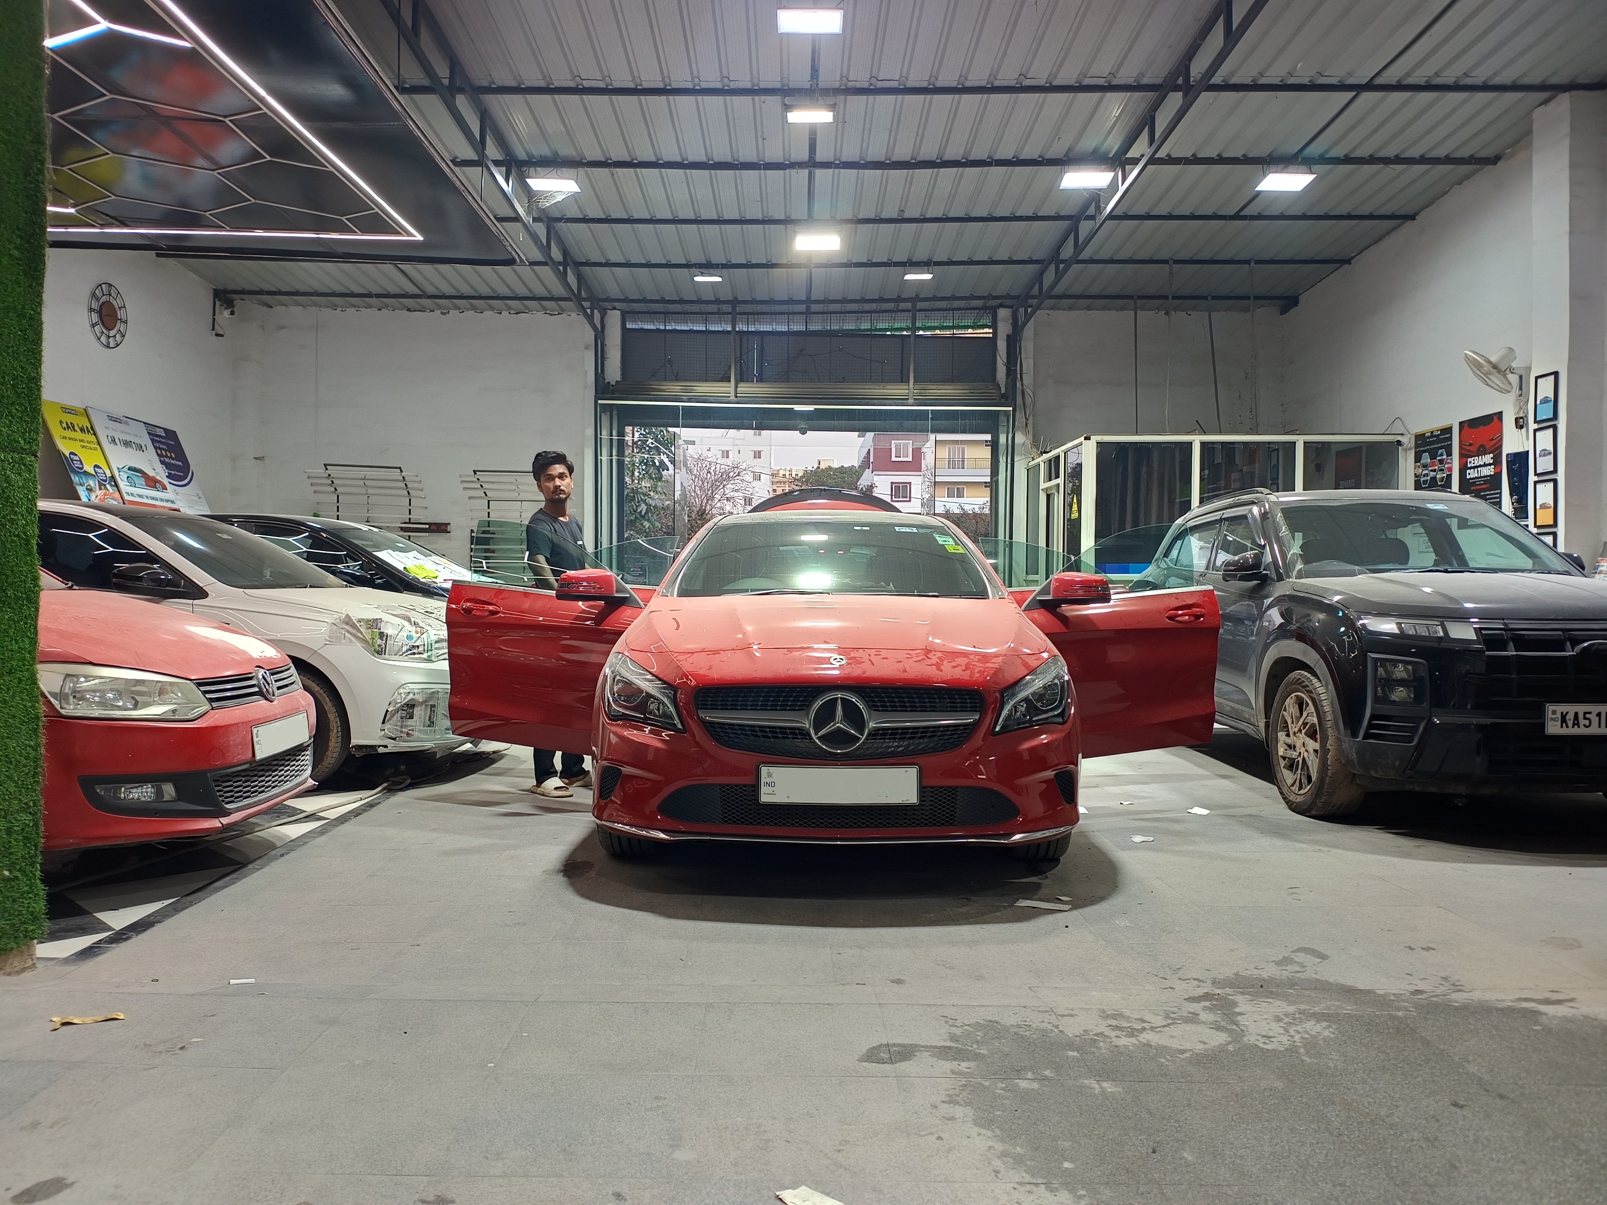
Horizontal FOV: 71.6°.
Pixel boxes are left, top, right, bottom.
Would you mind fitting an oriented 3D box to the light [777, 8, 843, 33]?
[{"bbox_3d":[0.036,-3.400,6.450,0.385,0.090,0.270,0,0,0],"label":"light"}]

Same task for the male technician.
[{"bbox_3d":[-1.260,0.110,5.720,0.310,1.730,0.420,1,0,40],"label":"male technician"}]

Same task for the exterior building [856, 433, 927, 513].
[{"bbox_3d":[6.900,-5.400,85.000,5.600,14.000,9.500,0,0,0],"label":"exterior building"}]

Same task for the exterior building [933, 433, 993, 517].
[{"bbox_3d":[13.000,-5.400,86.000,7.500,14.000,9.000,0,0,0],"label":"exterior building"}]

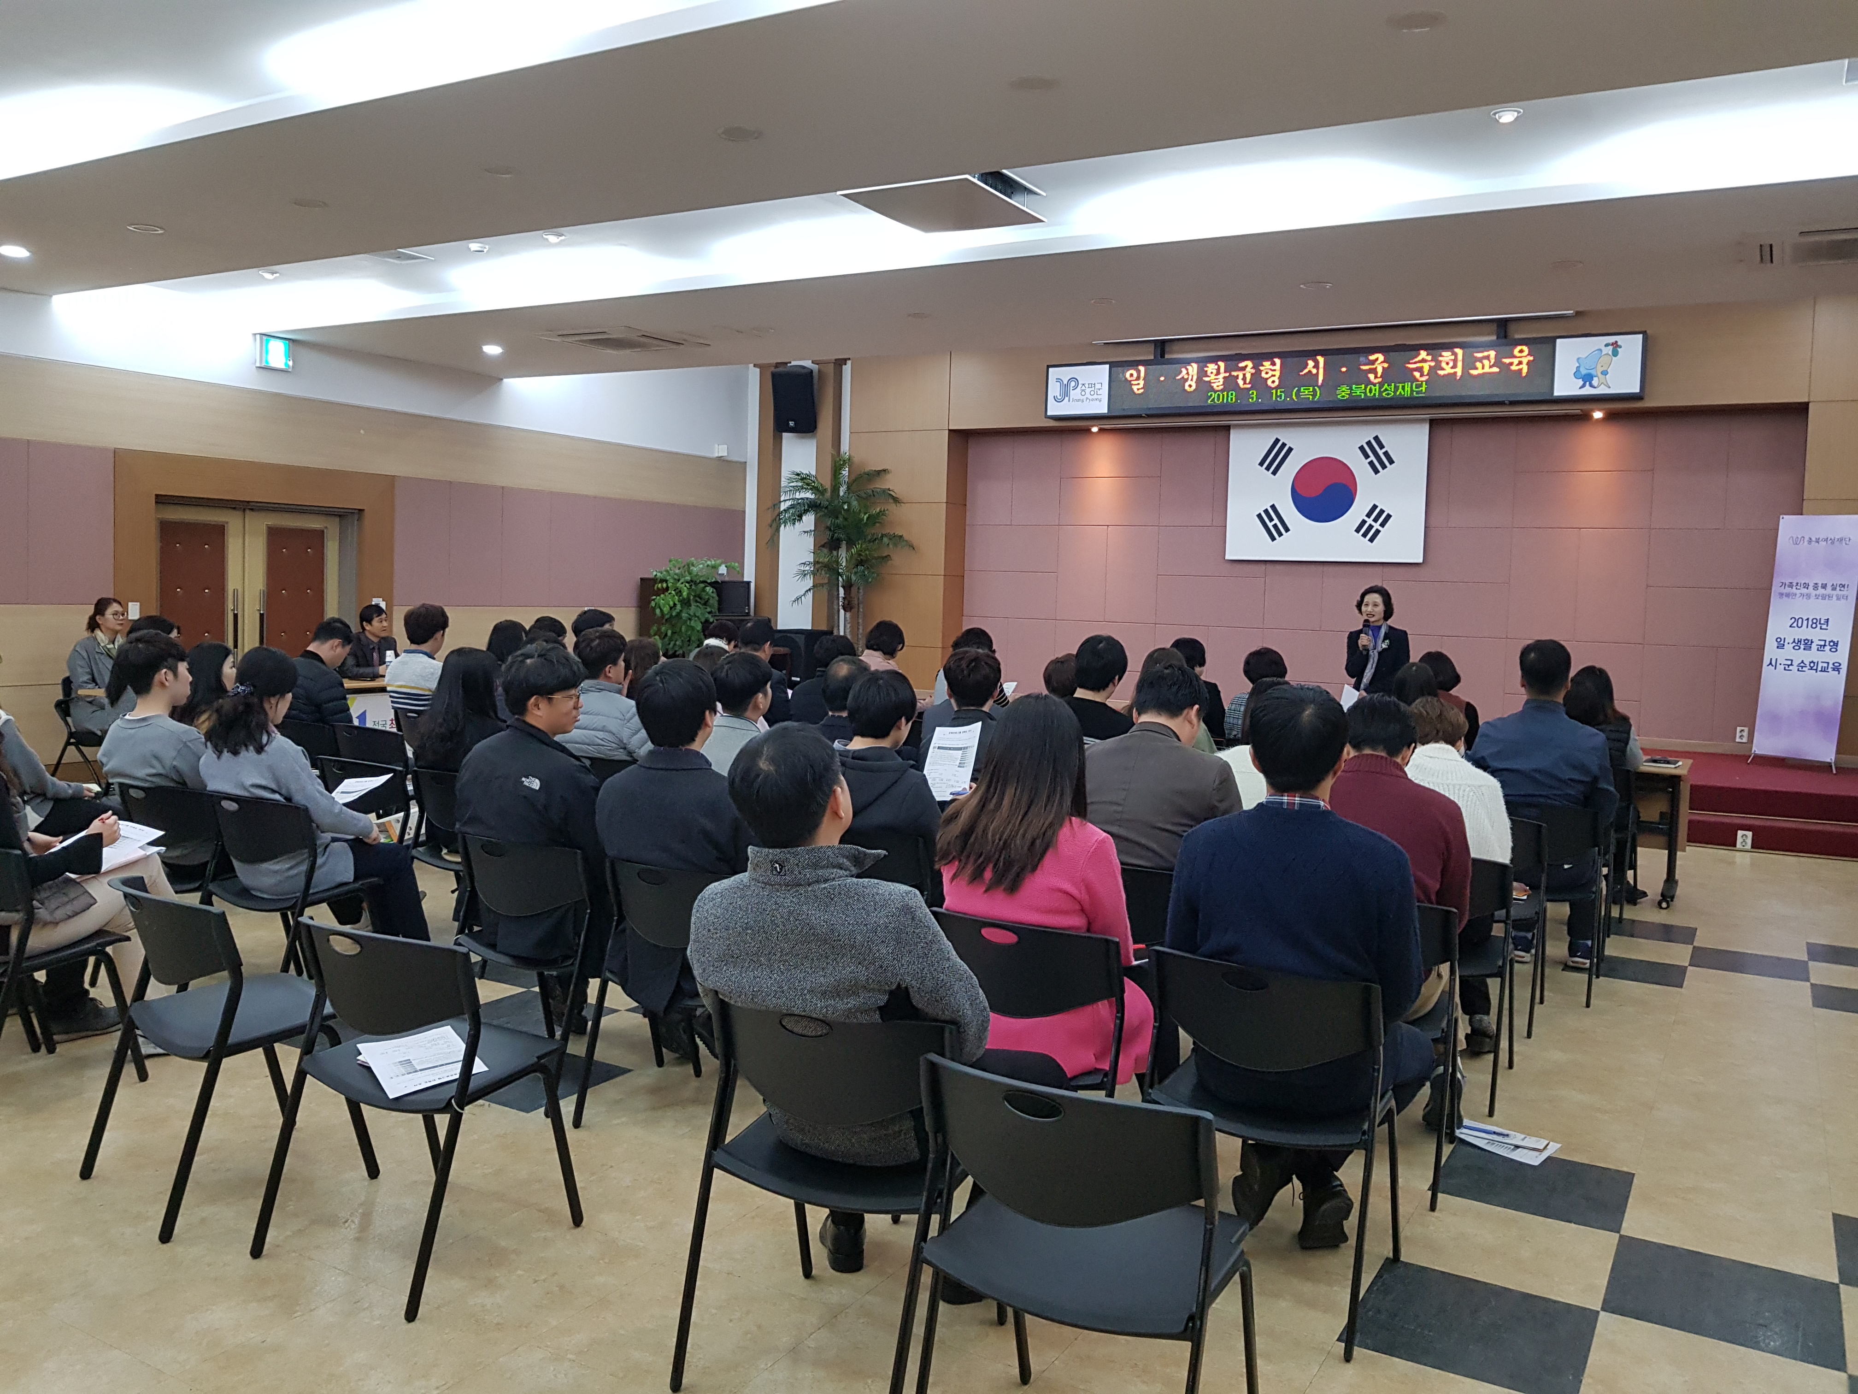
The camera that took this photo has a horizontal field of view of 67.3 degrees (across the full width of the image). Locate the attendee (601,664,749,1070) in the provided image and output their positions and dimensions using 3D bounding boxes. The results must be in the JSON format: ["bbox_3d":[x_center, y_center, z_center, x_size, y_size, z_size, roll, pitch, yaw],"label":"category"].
[{"bbox_3d":[-0.612,0.546,4.126,0.500,1.310,0.740,4,5,29],"label":"attendee"}]

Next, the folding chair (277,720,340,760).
[{"bbox_3d":[-3.228,0.496,7.530,0.505,0.755,0.530,4,4,31],"label":"folding chair"}]

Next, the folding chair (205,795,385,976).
[{"bbox_3d":[-2.243,0.723,4.943,0.545,0.740,0.545,4,5,30],"label":"folding chair"}]

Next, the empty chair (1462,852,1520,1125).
[{"bbox_3d":[1.619,0.856,4.513,0.505,0.755,0.530,4,4,29],"label":"empty chair"}]

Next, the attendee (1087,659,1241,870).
[{"bbox_3d":[0.715,0.549,4.260,0.550,1.340,0.800,4,4,31],"label":"attendee"}]

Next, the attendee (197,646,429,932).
[{"bbox_3d":[-2.235,0.452,5.303,0.580,1.280,0.800,4,5,34],"label":"attendee"}]

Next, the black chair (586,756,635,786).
[{"bbox_3d":[-1.425,0.647,6.590,0.530,0.760,0.550,4,5,31],"label":"black chair"}]

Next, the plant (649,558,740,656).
[{"bbox_3d":[-2.211,-0.366,13.000,0.800,1.820,0.800,4,4,31],"label":"plant"}]

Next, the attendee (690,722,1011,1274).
[{"bbox_3d":[-0.061,0.680,2.883,0.670,1.270,0.780,4,4,27],"label":"attendee"}]

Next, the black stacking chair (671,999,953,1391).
[{"bbox_3d":[-0.137,0.943,2.762,0.545,0.740,0.545,3,4,23],"label":"black stacking chair"}]

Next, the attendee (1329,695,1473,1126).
[{"bbox_3d":[1.253,0.630,3.961,0.500,1.280,0.740,4,5,30],"label":"attendee"}]

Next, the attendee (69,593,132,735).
[{"bbox_3d":[-5.519,0.005,9.375,0.800,1.340,0.520,3,4,12],"label":"attendee"}]

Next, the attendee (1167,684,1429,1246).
[{"bbox_3d":[0.893,0.642,3.238,0.570,1.350,0.700,4,5,31],"label":"attendee"}]

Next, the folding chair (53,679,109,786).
[{"bbox_3d":[-5.637,0.270,9.400,0.550,0.800,0.520,3,4,10],"label":"folding chair"}]

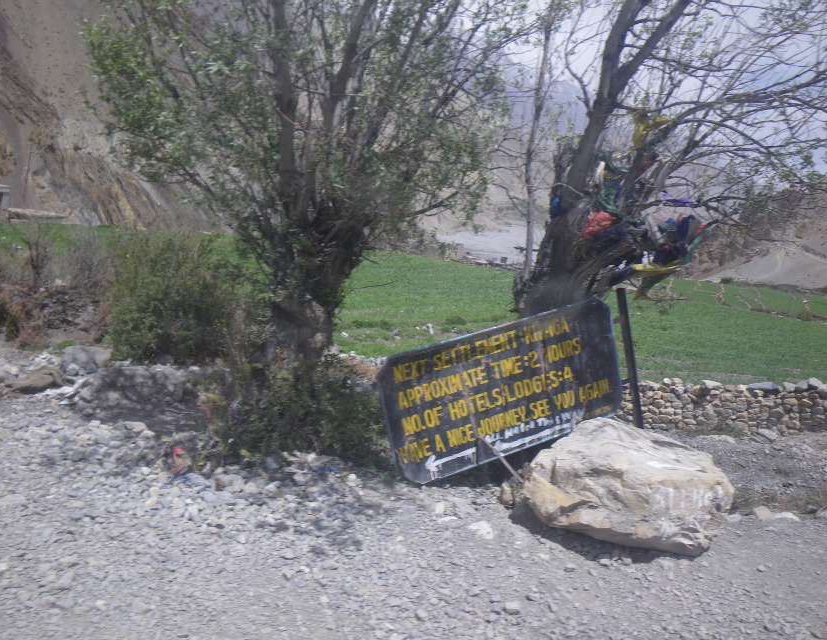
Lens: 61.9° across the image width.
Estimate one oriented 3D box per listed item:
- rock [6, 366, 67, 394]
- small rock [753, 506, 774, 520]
[{"bbox_3d":[-4.511,0.723,8.270,0.647,0.309,0.420,-1,7,-5],"label":"rock"},{"bbox_3d":[2.475,1.372,4.895,0.134,0.083,0.107,0,7,0],"label":"small rock"}]

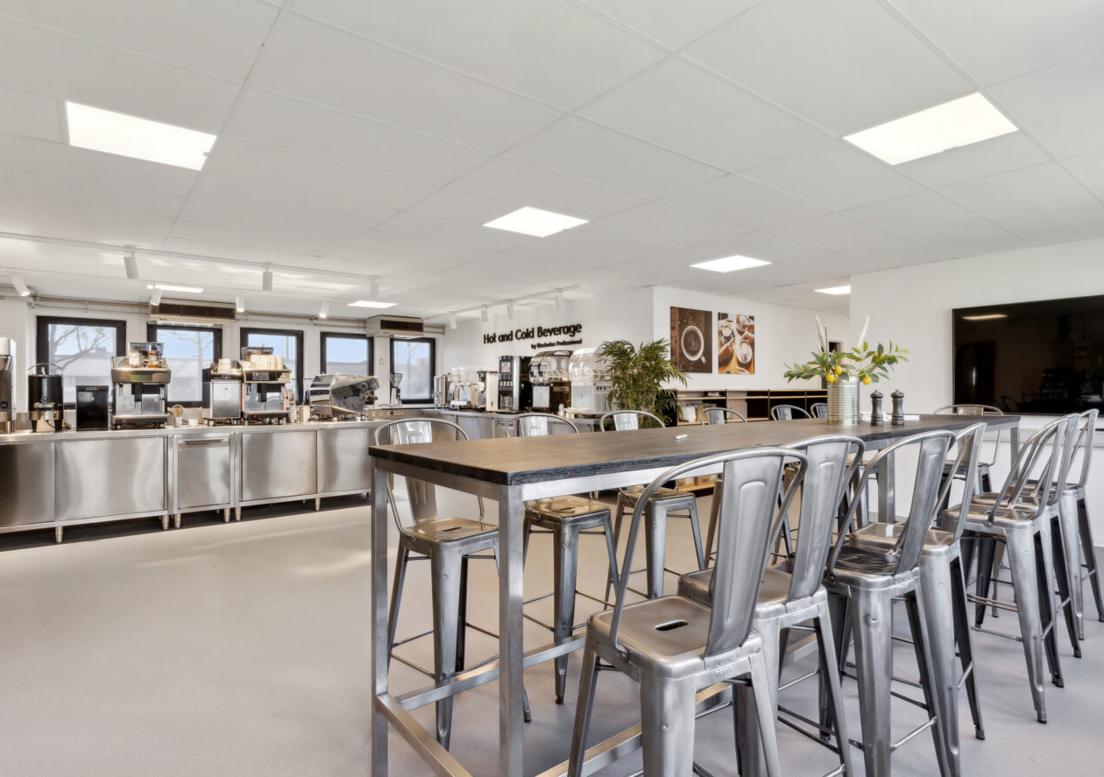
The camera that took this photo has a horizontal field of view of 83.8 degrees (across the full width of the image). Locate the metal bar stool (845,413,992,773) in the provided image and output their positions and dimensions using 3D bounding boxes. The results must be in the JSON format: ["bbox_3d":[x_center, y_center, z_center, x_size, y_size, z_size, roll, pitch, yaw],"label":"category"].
[{"bbox_3d":[1.265,0.694,2.215,0.430,1.140,0.430,0,0,-44],"label":"metal bar stool"}]

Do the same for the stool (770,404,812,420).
[{"bbox_3d":[1.812,0.702,4.252,0.430,1.160,0.450,0,0,-35],"label":"stool"}]

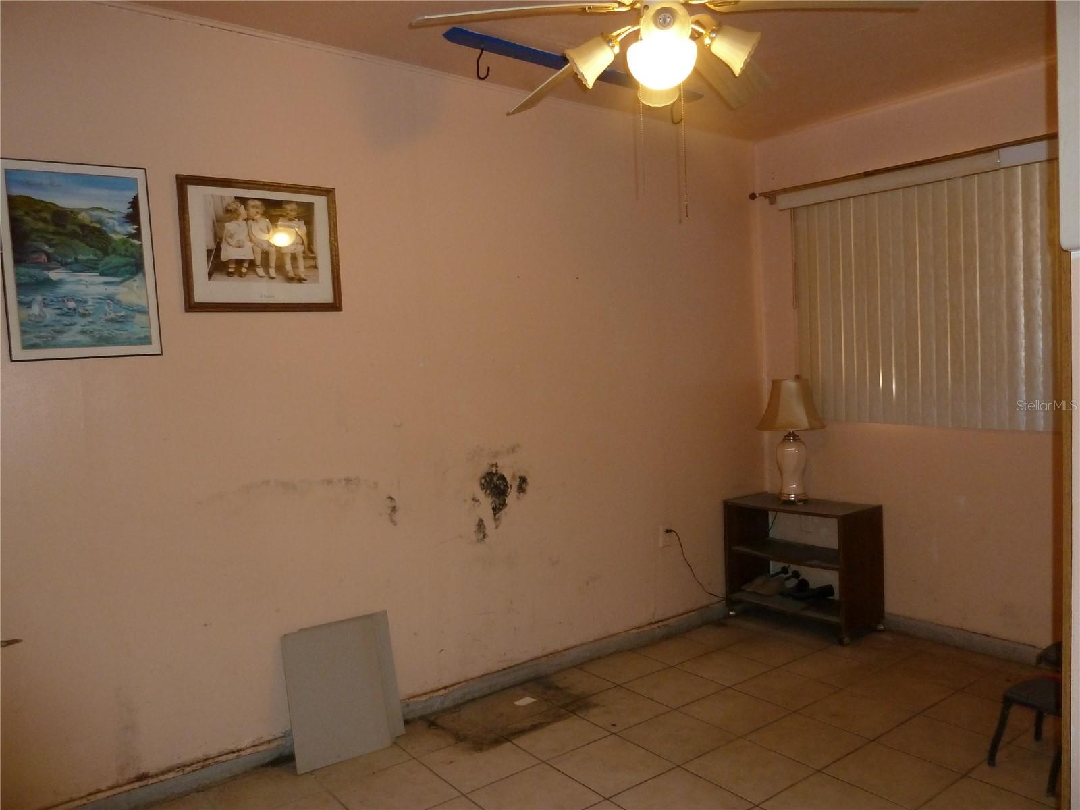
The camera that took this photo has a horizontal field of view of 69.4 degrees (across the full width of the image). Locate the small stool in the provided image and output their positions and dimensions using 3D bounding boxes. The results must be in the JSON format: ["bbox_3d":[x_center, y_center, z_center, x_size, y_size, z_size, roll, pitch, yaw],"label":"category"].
[{"bbox_3d":[1.578,1.006,2.392,0.335,0.224,0.285,-4,3,-36],"label":"small stool"}]

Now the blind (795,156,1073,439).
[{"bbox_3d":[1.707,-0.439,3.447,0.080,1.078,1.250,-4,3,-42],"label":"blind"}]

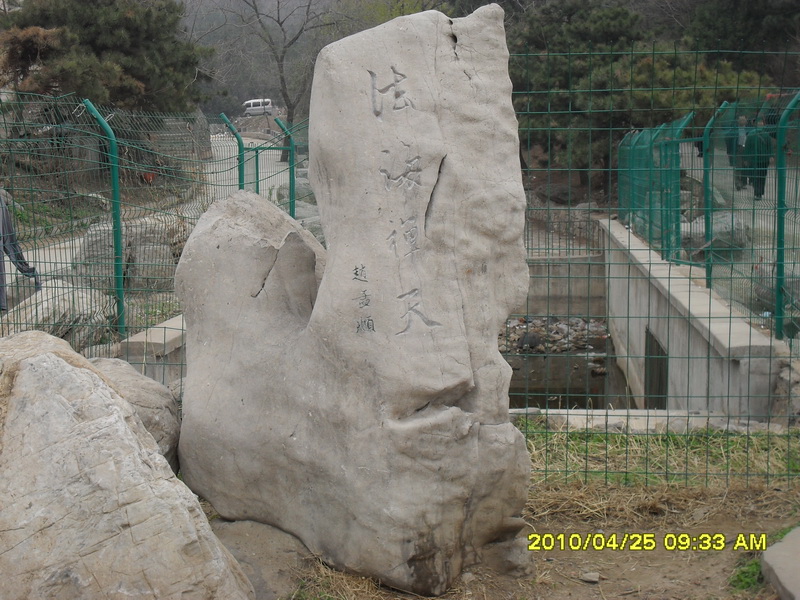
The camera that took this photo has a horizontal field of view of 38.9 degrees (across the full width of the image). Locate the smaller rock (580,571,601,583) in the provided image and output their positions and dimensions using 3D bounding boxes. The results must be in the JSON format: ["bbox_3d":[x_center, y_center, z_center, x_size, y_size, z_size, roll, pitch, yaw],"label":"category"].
[{"bbox_3d":[0.626,0.908,3.720,0.064,0.025,0.048,-1,6,0],"label":"smaller rock"}]

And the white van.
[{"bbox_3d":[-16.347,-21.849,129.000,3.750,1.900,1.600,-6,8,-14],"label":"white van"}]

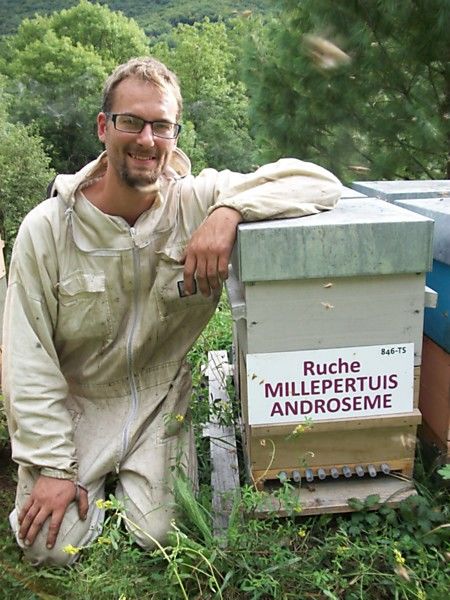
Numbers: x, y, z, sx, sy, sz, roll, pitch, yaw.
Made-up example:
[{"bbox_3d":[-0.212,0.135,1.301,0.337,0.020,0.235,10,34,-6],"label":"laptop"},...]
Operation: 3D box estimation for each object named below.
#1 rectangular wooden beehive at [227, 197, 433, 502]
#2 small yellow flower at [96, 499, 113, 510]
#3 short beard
[{"bbox_3d":[0.226,0.096,1.317,0.395,0.600,0.420,-3,17,0],"label":"rectangular wooden beehive"},{"bbox_3d":[-0.224,0.380,1.030,0.028,0.021,0.025,-3,17,0],"label":"small yellow flower"},{"bbox_3d":[-0.163,-0.233,1.055,0.085,0.055,0.050,4,18,-22],"label":"short beard"}]

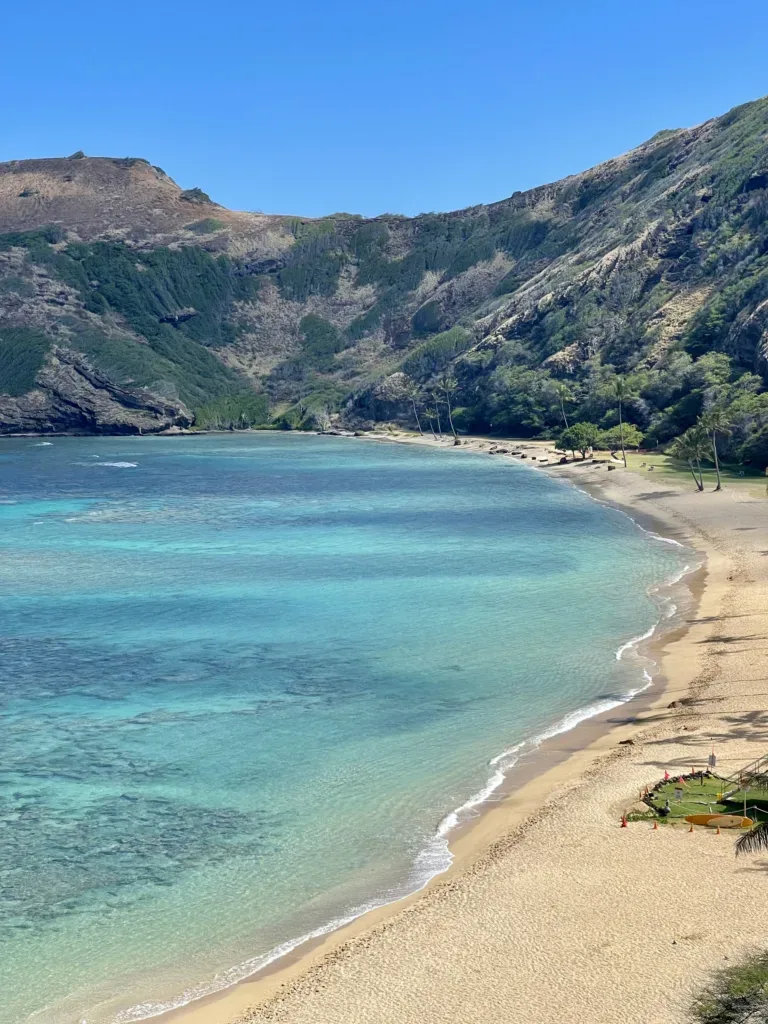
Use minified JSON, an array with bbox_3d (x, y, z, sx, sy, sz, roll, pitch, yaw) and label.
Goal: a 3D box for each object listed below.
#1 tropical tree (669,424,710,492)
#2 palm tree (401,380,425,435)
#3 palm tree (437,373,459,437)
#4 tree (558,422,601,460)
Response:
[{"bbox_3d":[52.760,-9.400,328.000,6.930,11.270,6.930,0,5,0],"label":"tropical tree"},{"bbox_3d":[8.500,-30.710,555.000,6.740,16.740,6.740,0,5,0],"label":"palm tree"},{"bbox_3d":[18.110,-29.950,540.000,6.280,17.560,6.280,0,5,0],"label":"palm tree"},{"bbox_3d":[44.400,-16.130,430.000,9.540,8.570,9.060,0,5,0],"label":"tree"}]

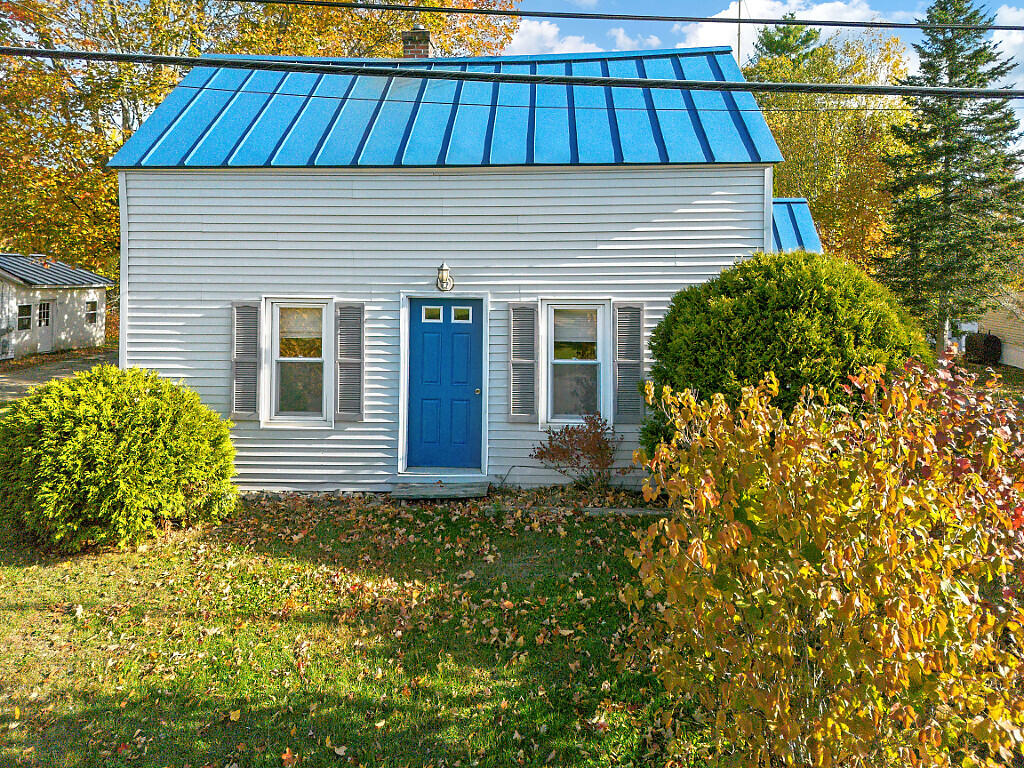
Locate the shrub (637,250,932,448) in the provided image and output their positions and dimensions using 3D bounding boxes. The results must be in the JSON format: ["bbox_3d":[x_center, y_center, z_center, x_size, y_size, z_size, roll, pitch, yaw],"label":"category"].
[{"bbox_3d":[2.770,0.040,7.200,2.850,2.750,2.650,0,4,0],"label":"shrub"}]

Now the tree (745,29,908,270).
[{"bbox_3d":[11.100,-6.700,25.000,6.200,11.300,5.800,0,4,0],"label":"tree"}]

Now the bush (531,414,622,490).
[{"bbox_3d":[0.730,0.770,8.050,1.030,0.870,0.800,0,4,0],"label":"bush"}]

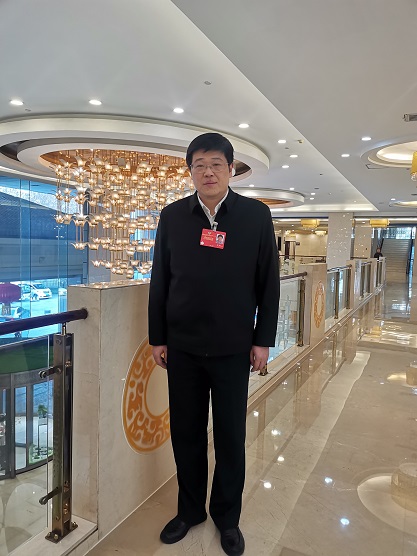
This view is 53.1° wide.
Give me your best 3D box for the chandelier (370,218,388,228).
[{"bbox_3d":[8.517,-2.715,20.800,0.860,0.500,0.860,4,5,27],"label":"chandelier"}]

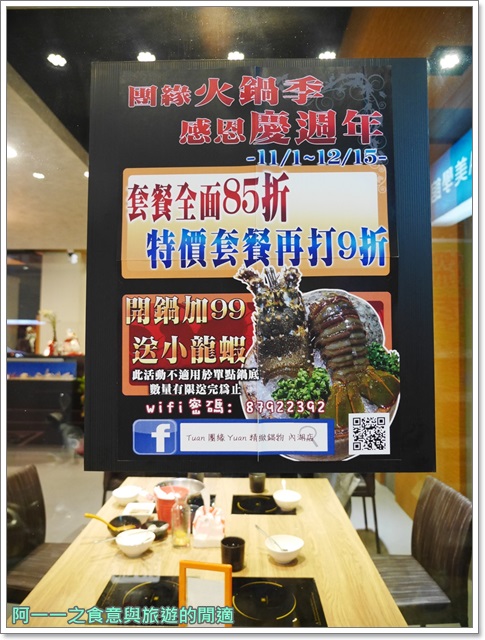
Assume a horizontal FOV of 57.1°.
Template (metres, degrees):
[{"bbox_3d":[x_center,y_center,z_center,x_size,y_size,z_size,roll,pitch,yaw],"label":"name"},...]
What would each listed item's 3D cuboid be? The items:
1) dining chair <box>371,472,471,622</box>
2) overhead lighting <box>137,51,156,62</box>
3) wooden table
[{"bbox_3d":[0.649,1.141,1.854,0.530,0.840,0.410,0,-2,1],"label":"dining chair"},{"bbox_3d":[-0.486,-1.343,2.257,0.100,0.040,0.100,0,-2,1],"label":"overhead lighting"},{"bbox_3d":[-0.086,1.177,1.582,1.038,0.750,1.415,0,-2,1],"label":"wooden table"}]

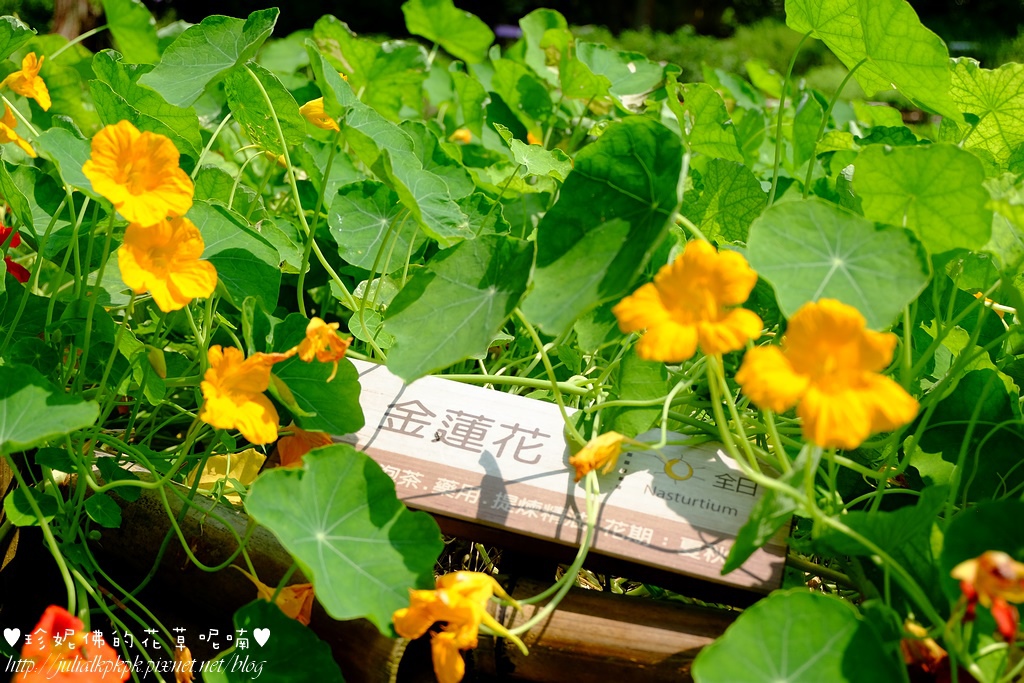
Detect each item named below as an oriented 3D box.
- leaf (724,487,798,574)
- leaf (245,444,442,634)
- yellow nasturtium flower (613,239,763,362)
[{"bbox_3d":[0.131,0.096,0.650,0.023,0.062,0.015,38,-3,42],"label":"leaf"},{"bbox_3d":[-0.074,0.087,0.550,0.084,0.022,0.085,-1,67,-4],"label":"leaf"},{"bbox_3d":[0.070,-0.016,0.500,0.057,0.048,0.036,-1,5,-3],"label":"yellow nasturtium flower"}]

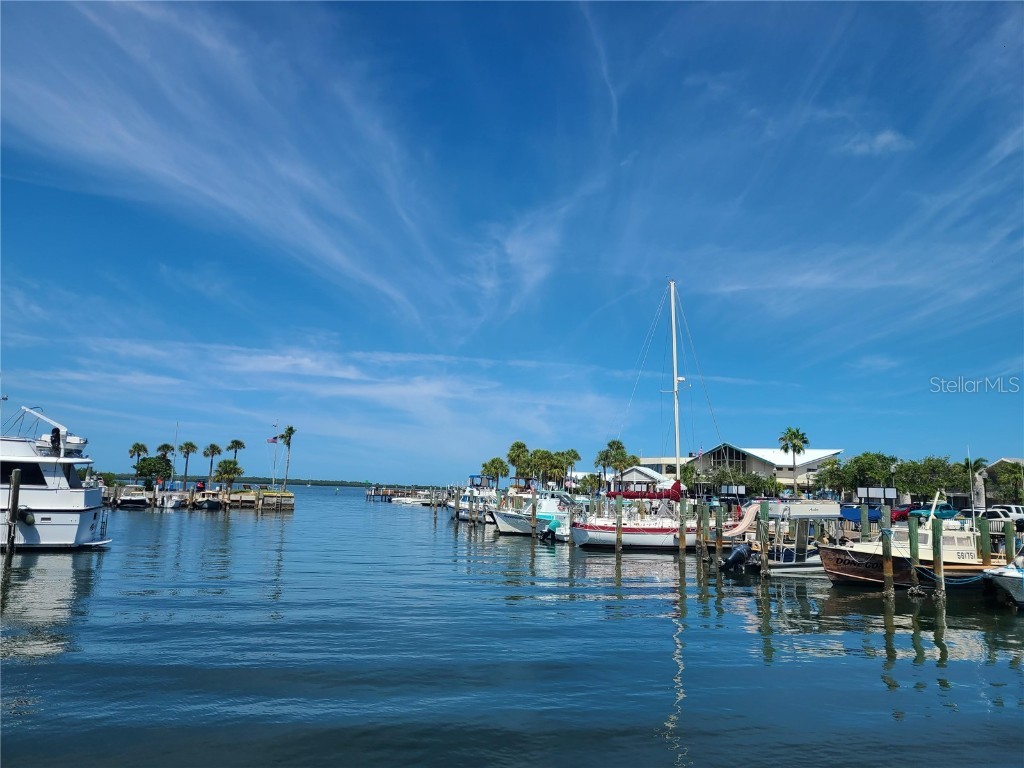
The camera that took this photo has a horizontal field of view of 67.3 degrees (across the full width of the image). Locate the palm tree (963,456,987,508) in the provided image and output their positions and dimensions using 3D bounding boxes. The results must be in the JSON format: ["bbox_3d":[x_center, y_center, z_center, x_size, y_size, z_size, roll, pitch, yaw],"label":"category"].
[{"bbox_3d":[45.627,10.391,76.142,2.800,6.300,2.800,1,-8,0],"label":"palm tree"}]

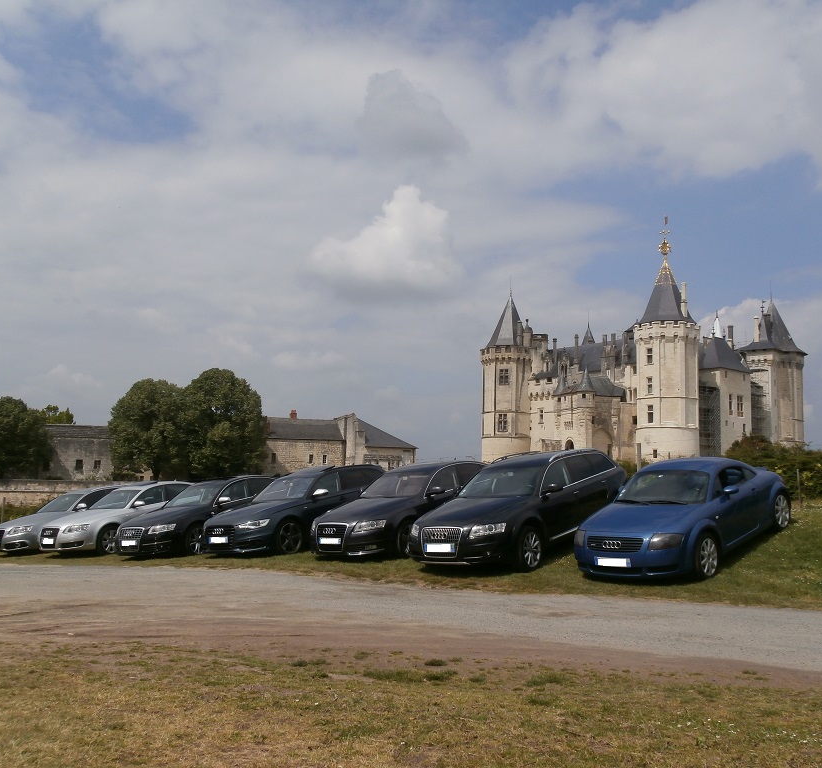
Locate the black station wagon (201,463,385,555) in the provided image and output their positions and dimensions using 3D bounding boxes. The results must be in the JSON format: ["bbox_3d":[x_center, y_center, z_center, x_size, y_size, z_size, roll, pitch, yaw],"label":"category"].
[{"bbox_3d":[-1.976,2.497,18.078,1.874,1.461,4.927,-9,-4,38],"label":"black station wagon"}]

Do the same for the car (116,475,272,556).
[{"bbox_3d":[-4.186,2.796,19.462,1.855,1.459,4.923,-7,-2,34],"label":"car"}]

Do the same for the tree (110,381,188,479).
[{"bbox_3d":[-26.127,4.859,88.000,8.329,10.808,8.329,1,-5,0],"label":"tree"}]

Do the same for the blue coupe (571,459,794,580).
[{"bbox_3d":[3.903,1.762,12.624,1.764,1.346,4.049,-7,2,45],"label":"blue coupe"}]

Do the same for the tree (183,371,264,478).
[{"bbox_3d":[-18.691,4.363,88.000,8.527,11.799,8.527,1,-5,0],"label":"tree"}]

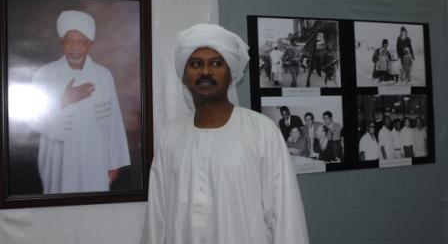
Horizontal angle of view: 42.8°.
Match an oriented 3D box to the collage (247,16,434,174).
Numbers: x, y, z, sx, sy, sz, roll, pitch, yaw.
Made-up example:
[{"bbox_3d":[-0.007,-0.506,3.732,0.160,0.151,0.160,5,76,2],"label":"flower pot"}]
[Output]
[{"bbox_3d":[0.567,-0.128,2.643,0.960,0.690,0.020,-1,-2,-19],"label":"collage"}]

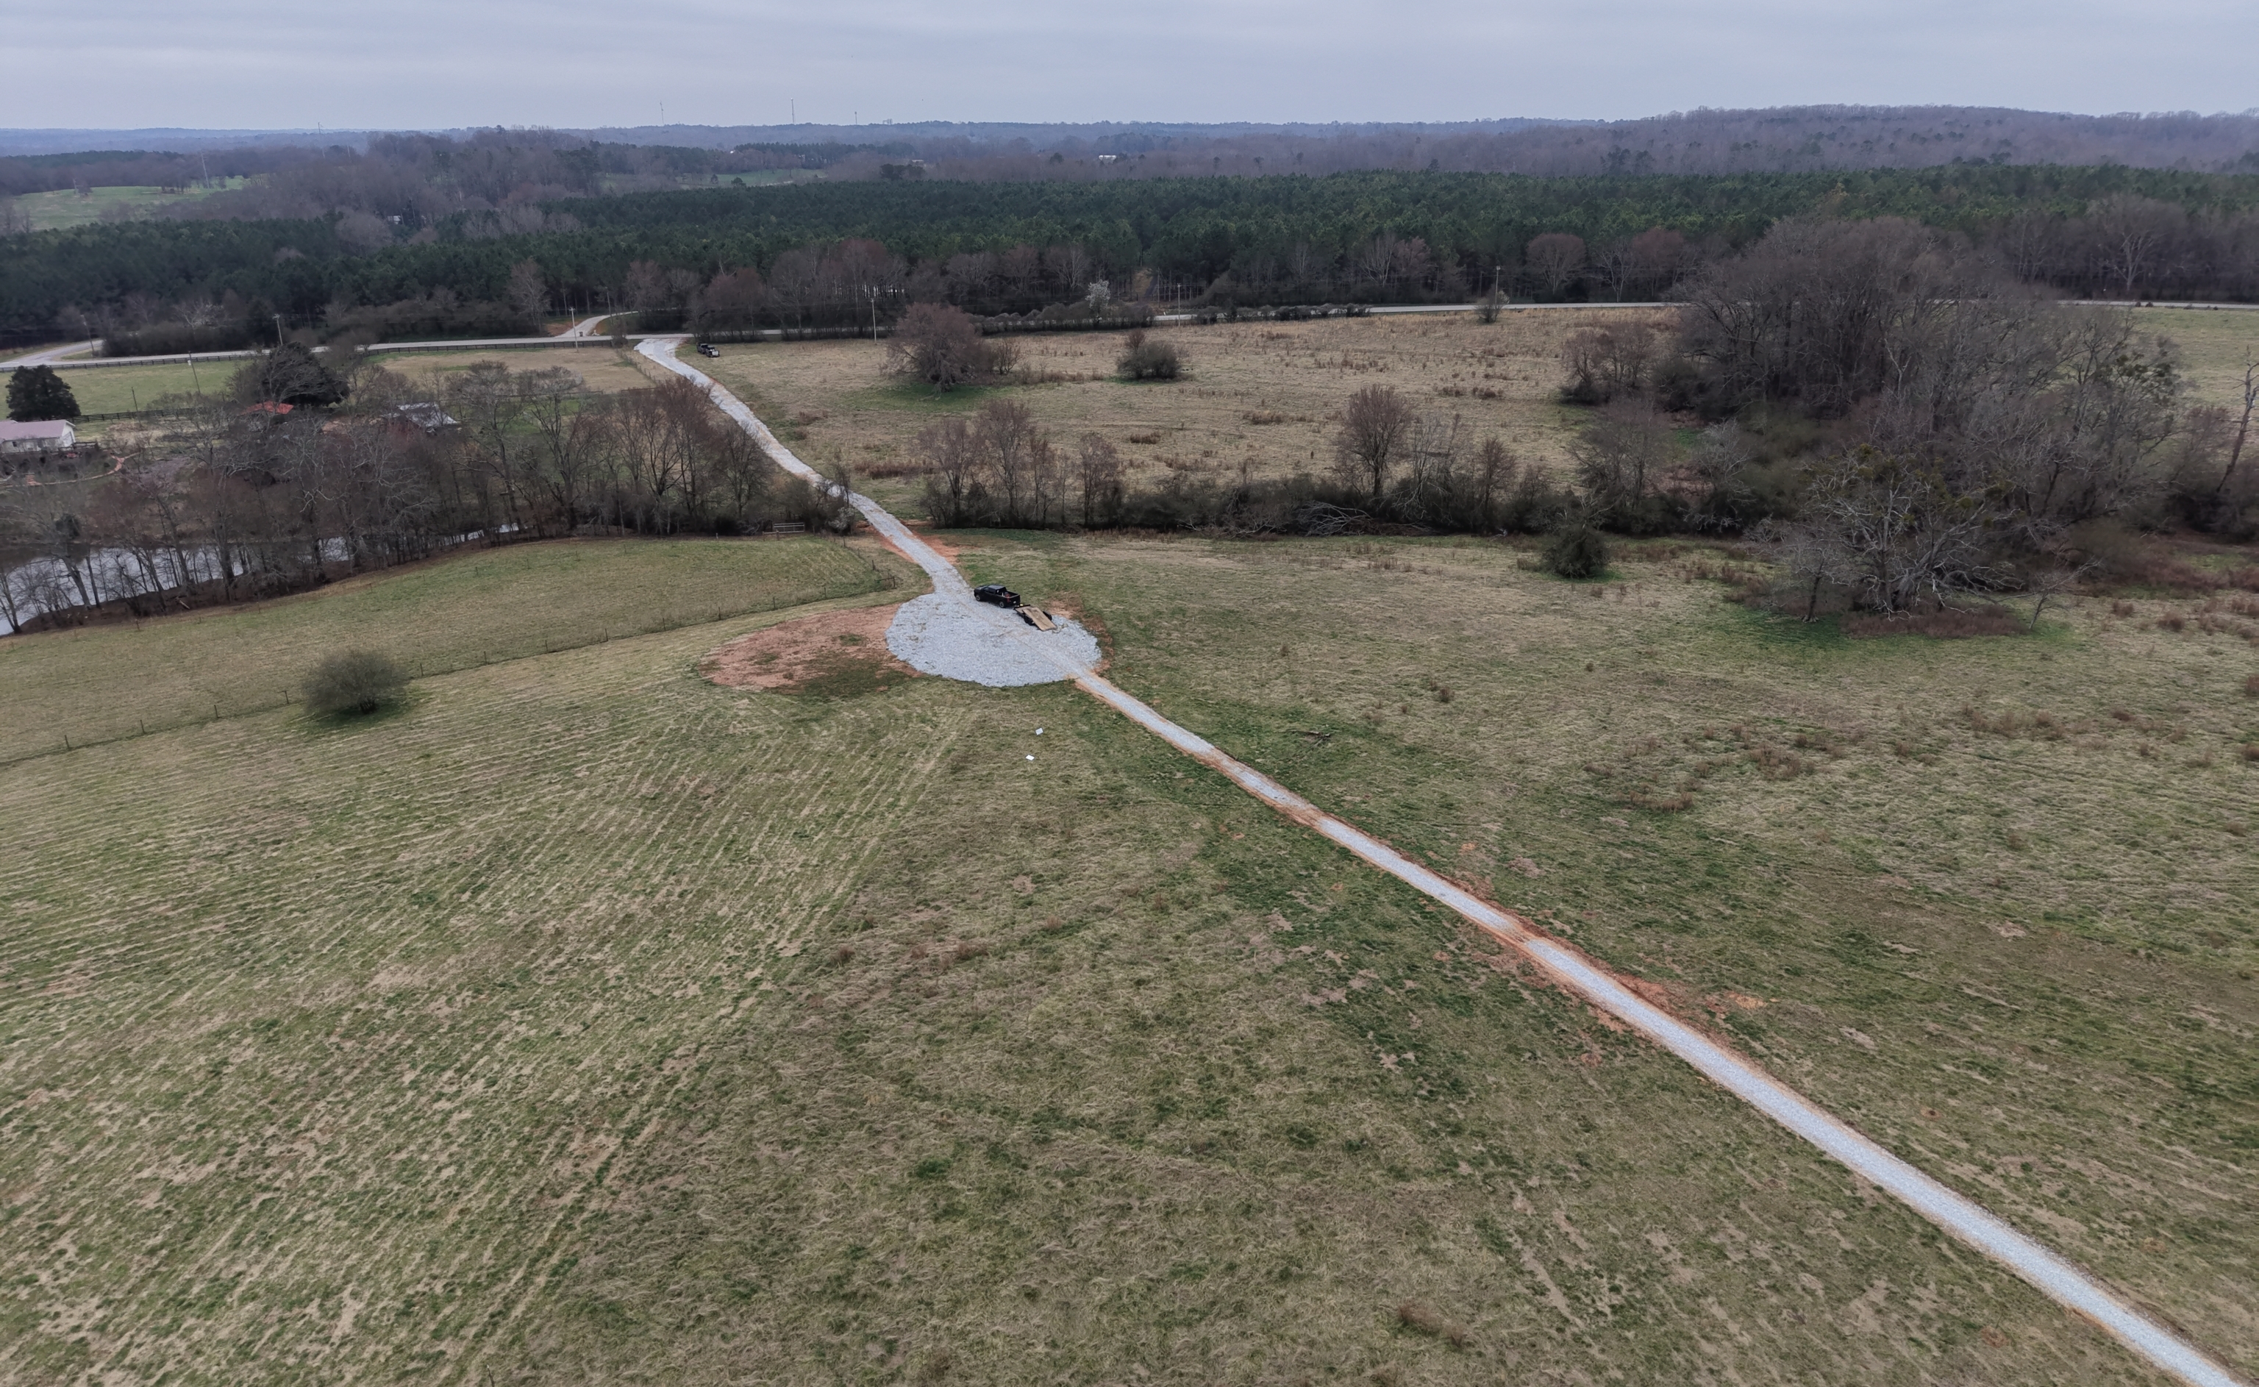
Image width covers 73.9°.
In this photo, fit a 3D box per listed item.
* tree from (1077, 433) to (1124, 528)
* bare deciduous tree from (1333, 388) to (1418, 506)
[{"bbox_3d":[-4.020,-29.980,211.270,6.710,13.370,6.710,0,21,0],"label":"tree"},{"bbox_3d":[36.020,-35.700,217.250,11.750,17.620,11.750,0,21,0],"label":"bare deciduous tree"}]

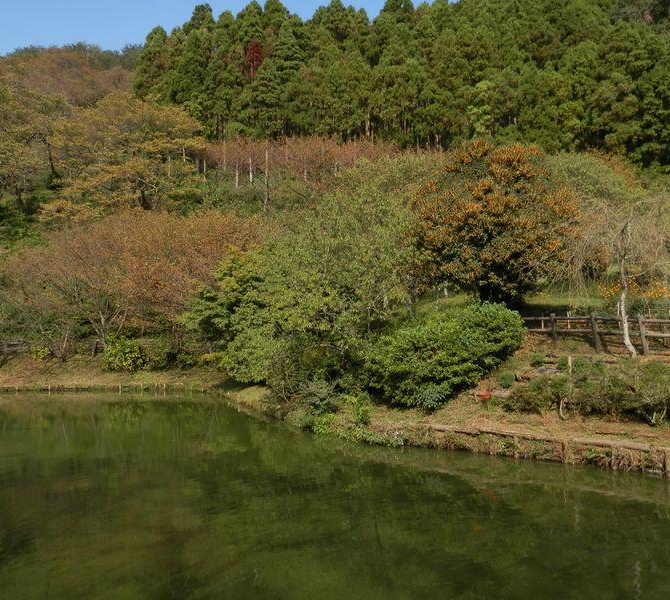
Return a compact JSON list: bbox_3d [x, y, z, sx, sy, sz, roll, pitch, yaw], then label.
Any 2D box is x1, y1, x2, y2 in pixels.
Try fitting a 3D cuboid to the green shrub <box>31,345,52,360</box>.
[{"bbox_3d":[-17.849,3.182,36.420,1.307,0.950,1.111,-1,-3,0],"label":"green shrub"}]

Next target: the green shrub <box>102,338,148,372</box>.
[{"bbox_3d":[-12.506,3.297,35.700,2.678,1.980,2.277,-1,-3,0],"label":"green shrub"}]

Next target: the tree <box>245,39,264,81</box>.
[{"bbox_3d":[-12.057,-36.021,90.000,2.642,6.165,2.642,-1,-3,0],"label":"tree"}]

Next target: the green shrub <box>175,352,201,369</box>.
[{"bbox_3d":[-8.665,3.578,35.540,1.507,0.927,1.281,-1,-3,0],"label":"green shrub"}]

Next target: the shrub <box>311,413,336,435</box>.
[{"bbox_3d":[-0.329,3.531,17.180,0.672,0.616,0.605,-1,-3,0],"label":"shrub"}]

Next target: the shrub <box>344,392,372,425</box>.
[{"bbox_3d":[0.584,2.817,15.600,0.712,0.814,0.641,-1,-3,0],"label":"shrub"}]

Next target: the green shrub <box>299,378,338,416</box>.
[{"bbox_3d":[-0.485,2.865,17.660,1.094,1.094,0.985,-1,-3,0],"label":"green shrub"}]

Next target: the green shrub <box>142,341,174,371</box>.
[{"bbox_3d":[-10.510,3.305,35.780,1.751,1.751,1.576,-1,-3,0],"label":"green shrub"}]

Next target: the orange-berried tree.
[{"bbox_3d":[5.284,-2.567,20.160,5.589,5.458,5.589,-1,-3,0],"label":"orange-berried tree"}]

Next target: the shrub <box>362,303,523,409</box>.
[{"bbox_3d":[3.005,1.552,16.800,4.439,2.846,3.196,-1,-3,0],"label":"shrub"}]

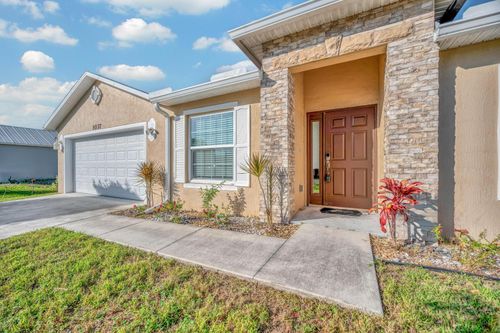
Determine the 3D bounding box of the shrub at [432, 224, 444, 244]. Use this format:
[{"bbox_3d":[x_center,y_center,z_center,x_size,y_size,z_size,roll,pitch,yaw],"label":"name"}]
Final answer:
[{"bbox_3d":[2.354,0.849,2.427,0.150,0.240,0.150,0,0,27],"label":"shrub"}]

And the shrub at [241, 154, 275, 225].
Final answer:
[{"bbox_3d":[0.147,0.403,3.365,0.480,1.160,0.480,0,0,27],"label":"shrub"}]

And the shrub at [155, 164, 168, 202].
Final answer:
[{"bbox_3d":[-2.207,0.424,4.849,0.300,0.930,0.300,0,0,27],"label":"shrub"}]

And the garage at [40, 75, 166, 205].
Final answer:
[{"bbox_3d":[-3.879,-0.972,8.958,6.800,4.120,6.000,0,0,27],"label":"garage"}]

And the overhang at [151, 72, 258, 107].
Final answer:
[{"bbox_3d":[-1.016,-1.597,4.301,3.000,0.200,0.460,0,0,27],"label":"overhang"}]

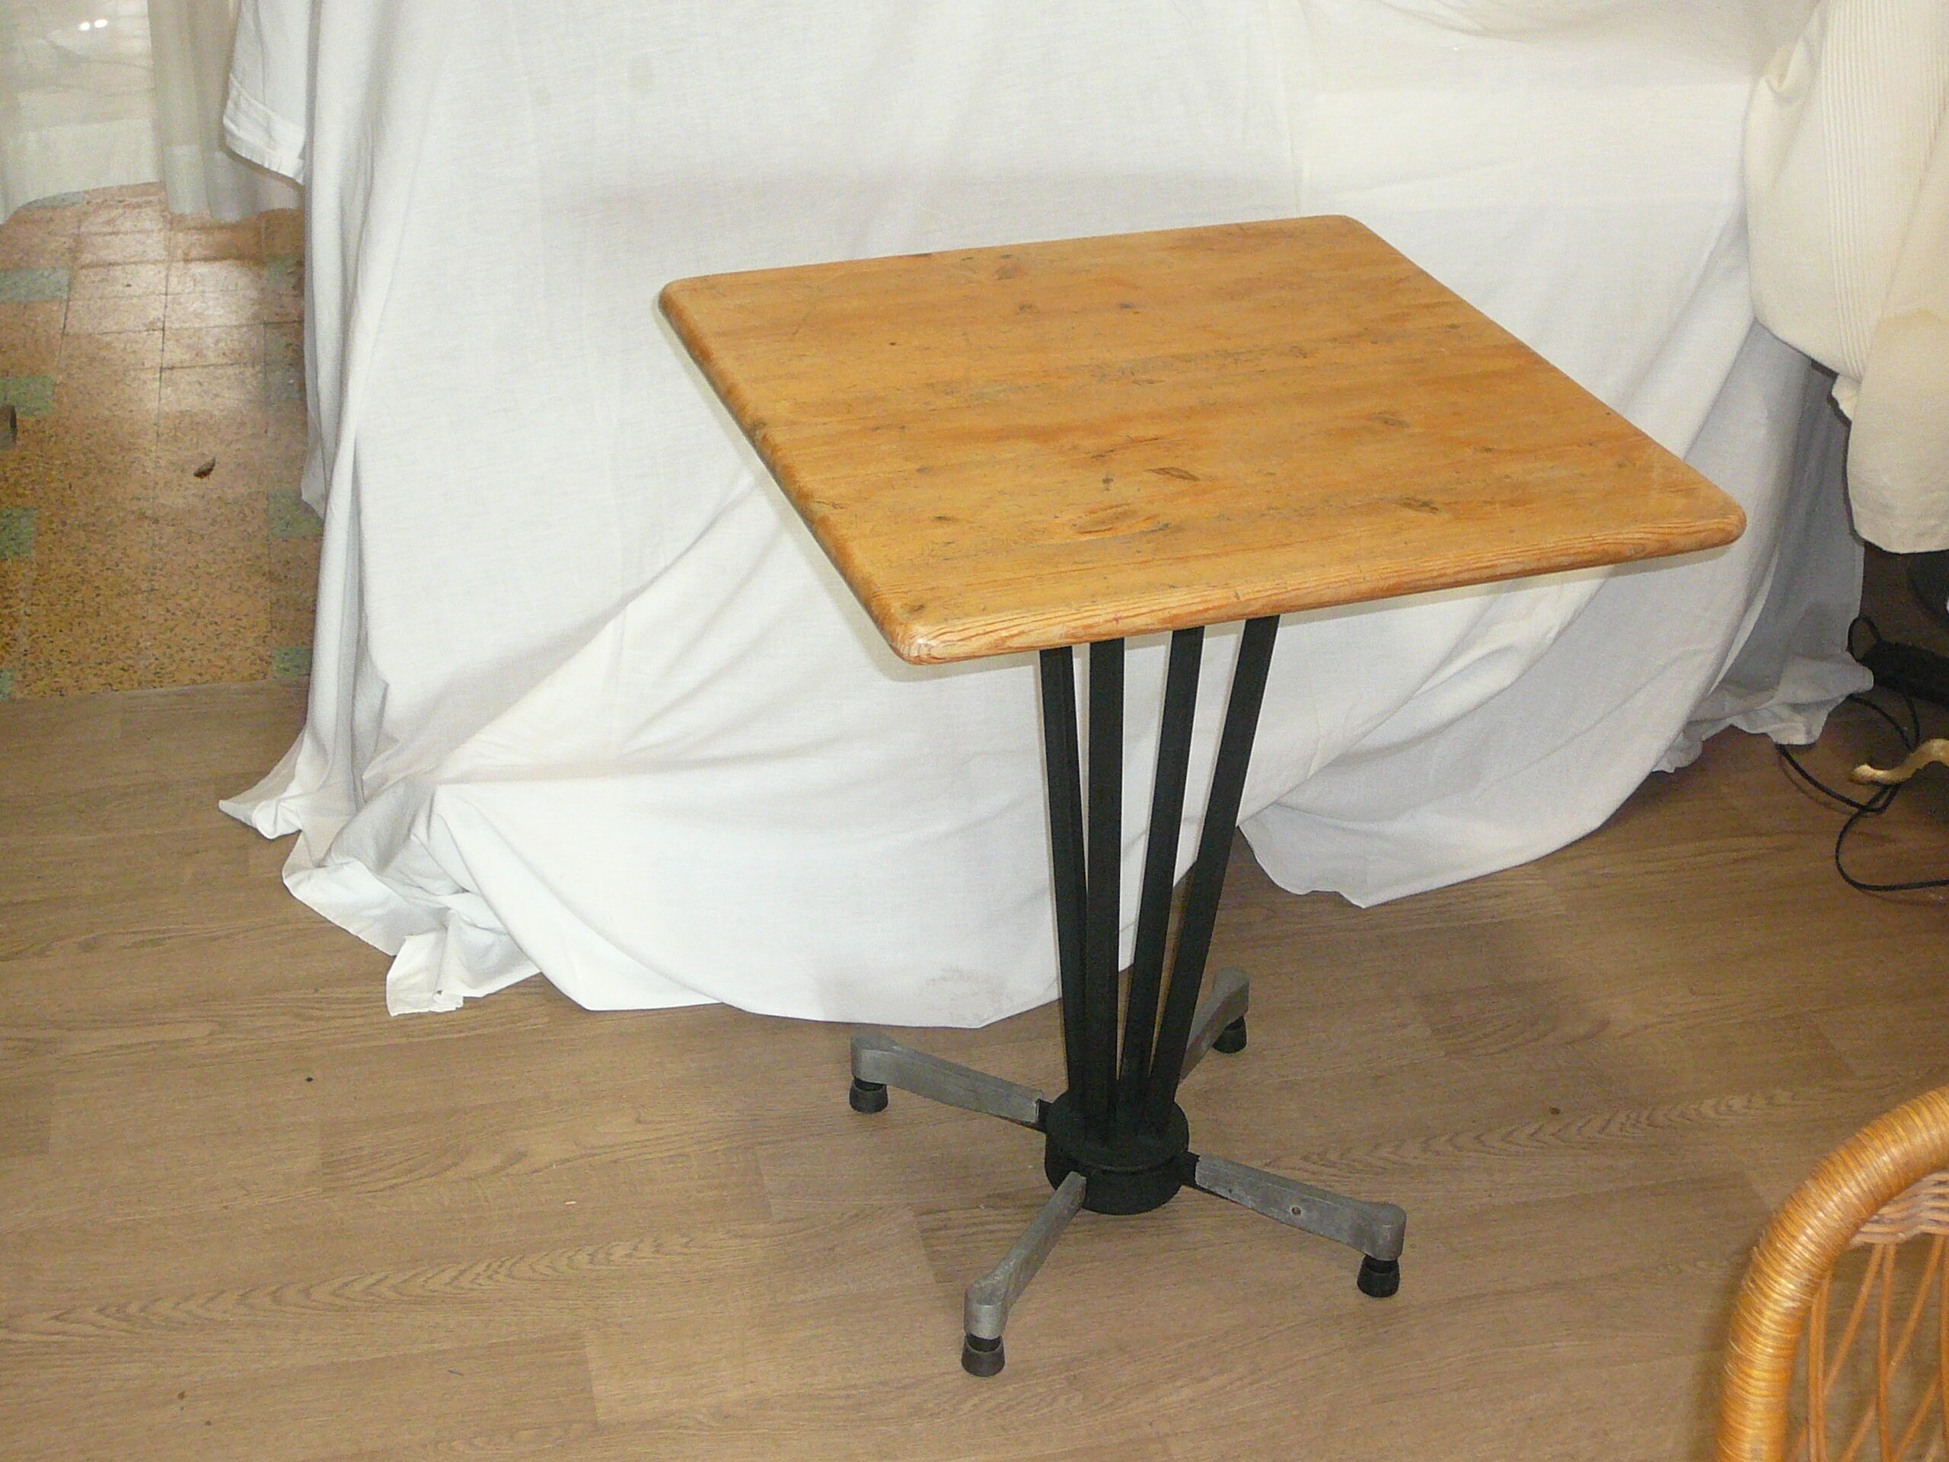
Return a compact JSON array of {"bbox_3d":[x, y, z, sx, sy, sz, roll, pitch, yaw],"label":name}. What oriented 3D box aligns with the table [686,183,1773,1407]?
[{"bbox_3d":[0.125,0.072,2.145,0.593,0.740,0.603,-9,32,-18],"label":"table"}]

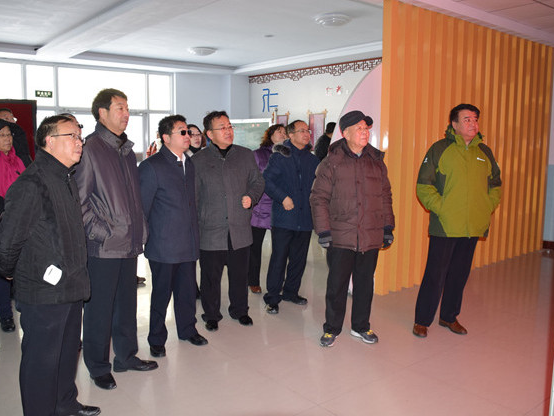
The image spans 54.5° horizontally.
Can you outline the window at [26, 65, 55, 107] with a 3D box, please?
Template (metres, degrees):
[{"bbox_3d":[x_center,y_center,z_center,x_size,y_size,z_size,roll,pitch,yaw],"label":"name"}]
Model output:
[{"bbox_3d":[-4.682,-2.429,10.659,0.575,0.778,0.080,-6,9,-39],"label":"window"}]

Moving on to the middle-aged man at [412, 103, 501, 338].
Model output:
[{"bbox_3d":[1.356,0.100,4.203,0.600,1.804,0.380,-1,7,-8],"label":"middle-aged man"}]

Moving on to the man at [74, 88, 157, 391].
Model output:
[{"bbox_3d":[-0.985,0.190,3.381,0.390,1.829,0.510,4,8,26],"label":"man"}]

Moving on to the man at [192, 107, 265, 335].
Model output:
[{"bbox_3d":[-0.379,0.103,4.373,0.540,1.751,0.360,-3,8,-24],"label":"man"}]

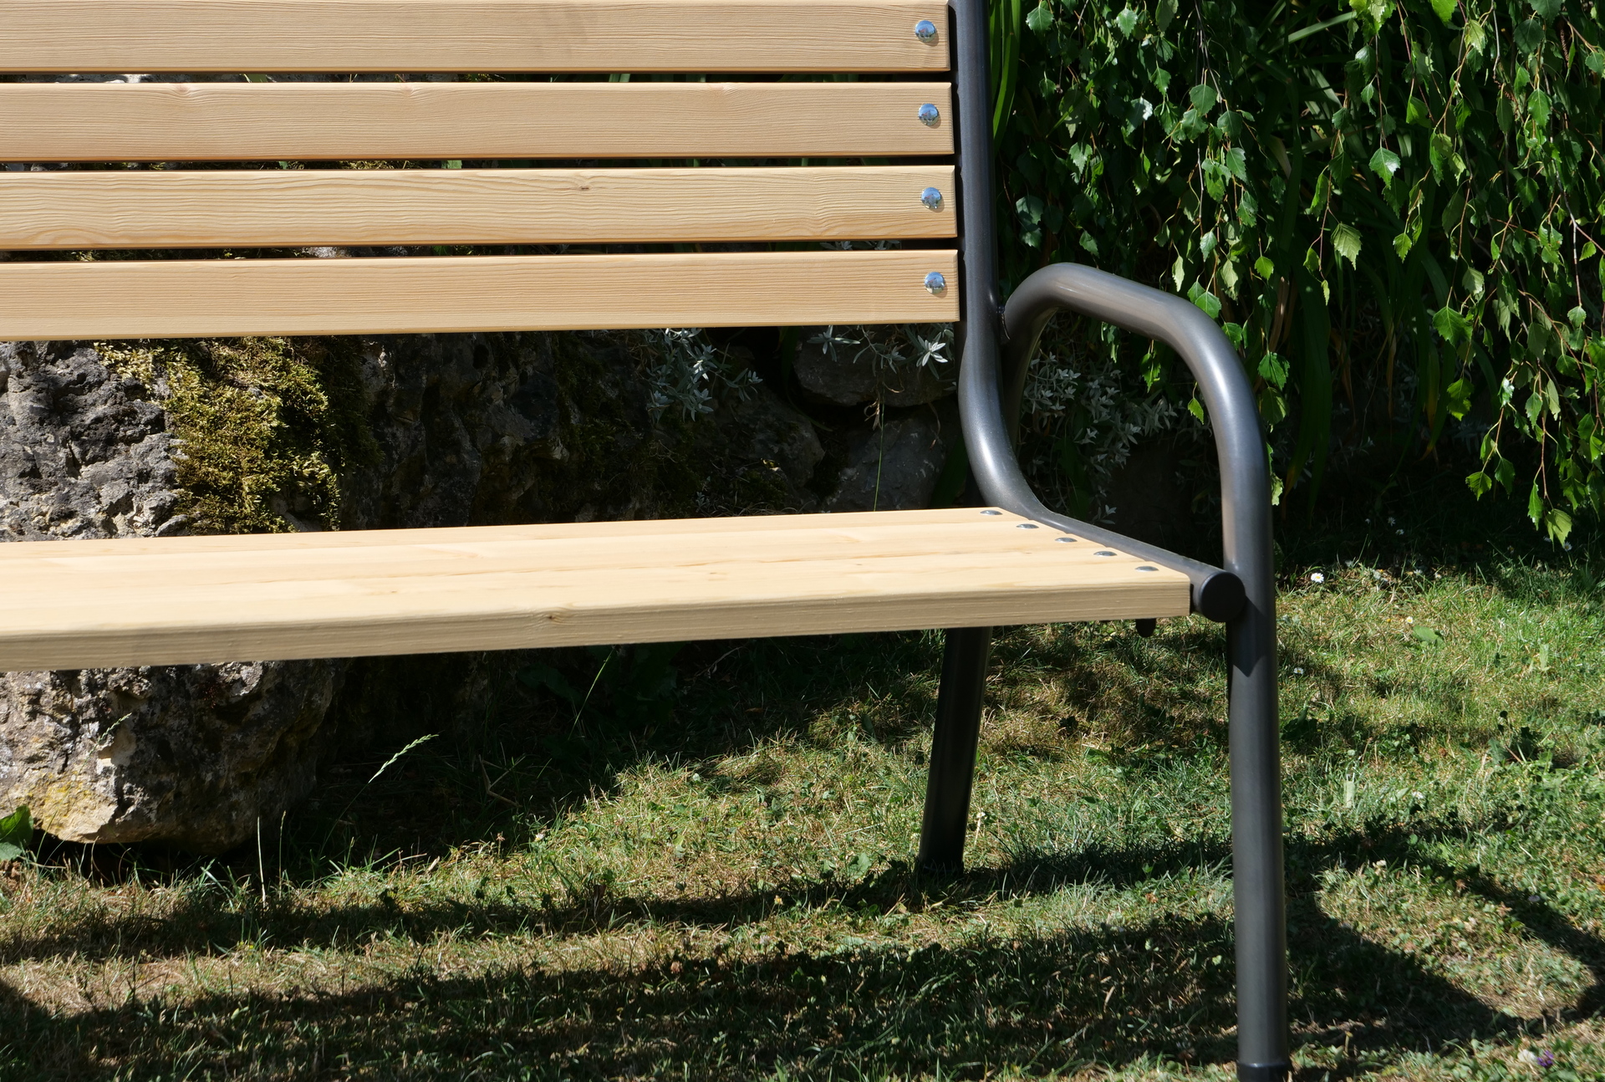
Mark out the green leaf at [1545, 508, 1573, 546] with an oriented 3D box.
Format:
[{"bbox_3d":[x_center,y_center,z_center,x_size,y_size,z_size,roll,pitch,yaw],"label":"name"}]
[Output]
[{"bbox_3d":[0.937,-0.015,6.200,0.035,0.046,0.015,5,12,9],"label":"green leaf"}]

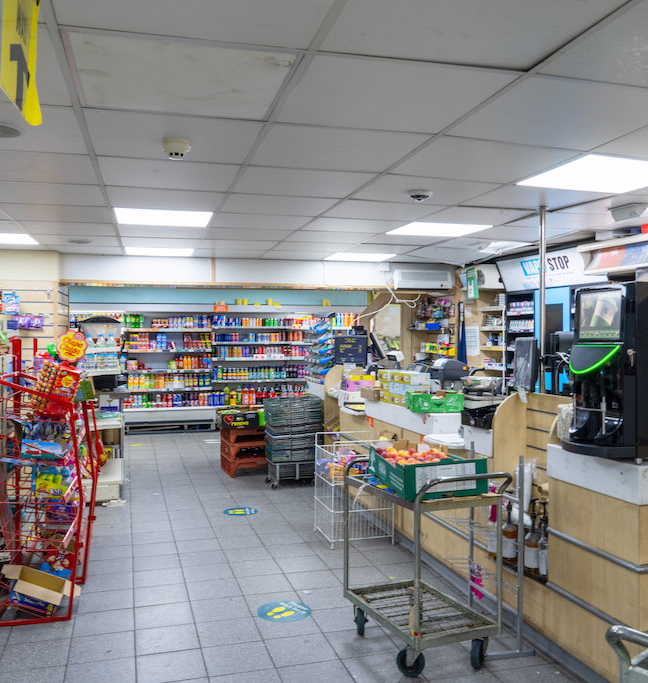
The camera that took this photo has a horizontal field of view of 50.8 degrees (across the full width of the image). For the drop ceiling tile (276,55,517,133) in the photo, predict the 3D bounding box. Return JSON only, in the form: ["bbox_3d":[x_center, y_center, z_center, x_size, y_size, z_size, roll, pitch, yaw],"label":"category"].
[{"bbox_3d":[0.186,-0.731,2.030,0.595,0.025,0.595,0,1,-14],"label":"drop ceiling tile"}]

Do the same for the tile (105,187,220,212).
[{"bbox_3d":[-0.836,-0.756,3.632,0.597,0.022,0.597,0,1,-14],"label":"tile"}]

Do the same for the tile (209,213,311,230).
[{"bbox_3d":[-0.408,-0.770,4.365,0.600,0.020,0.600,0,1,-14],"label":"tile"}]

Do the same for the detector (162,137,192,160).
[{"bbox_3d":[-0.532,-0.696,2.477,0.106,0.062,0.106,0,1,-14],"label":"detector"}]

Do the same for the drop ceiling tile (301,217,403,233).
[{"bbox_3d":[0.203,-0.768,4.500,0.595,0.025,0.595,0,1,-14],"label":"drop ceiling tile"}]

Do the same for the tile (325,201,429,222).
[{"bbox_3d":[0.331,-0.747,3.885,0.600,0.020,0.600,0,1,-14],"label":"tile"}]

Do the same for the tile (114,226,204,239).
[{"bbox_3d":[-1.132,-0.773,4.770,0.600,0.020,0.600,0,1,-14],"label":"tile"}]

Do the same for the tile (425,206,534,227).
[{"bbox_3d":[0.918,-0.757,4.070,0.595,0.025,0.595,0,1,-14],"label":"tile"}]

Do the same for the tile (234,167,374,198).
[{"bbox_3d":[-0.105,-0.751,3.200,0.597,0.022,0.597,0,1,-14],"label":"tile"}]

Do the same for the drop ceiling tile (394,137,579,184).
[{"bbox_3d":[0.627,-0.739,2.785,0.600,0.020,0.600,1,1,-14],"label":"drop ceiling tile"}]

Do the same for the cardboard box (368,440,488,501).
[{"bbox_3d":[0.493,0.617,3.290,0.400,0.155,0.550,0,1,-13],"label":"cardboard box"}]

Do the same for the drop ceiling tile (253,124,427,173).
[{"bbox_3d":[0.036,-0.733,2.595,0.600,0.020,0.600,0,1,-14],"label":"drop ceiling tile"}]

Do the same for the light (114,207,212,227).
[{"bbox_3d":[-0.982,-0.775,4.214,0.600,0.030,0.600,0,1,-14],"label":"light"}]

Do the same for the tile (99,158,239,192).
[{"bbox_3d":[-0.694,-0.749,3.045,0.595,0.025,0.595,0,1,-14],"label":"tile"}]

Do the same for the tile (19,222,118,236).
[{"bbox_3d":[-1.725,-0.777,4.658,0.600,0.020,0.600,0,1,-14],"label":"tile"}]

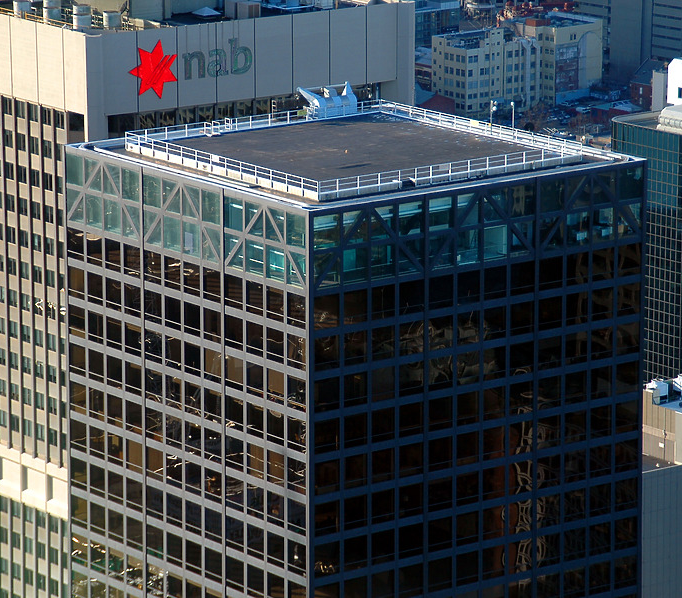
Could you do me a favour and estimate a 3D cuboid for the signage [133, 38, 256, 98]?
[{"bbox_3d":[-16.470,-25.810,392.500,16.900,6.650,0.400,-10,16,-36],"label":"signage"}]

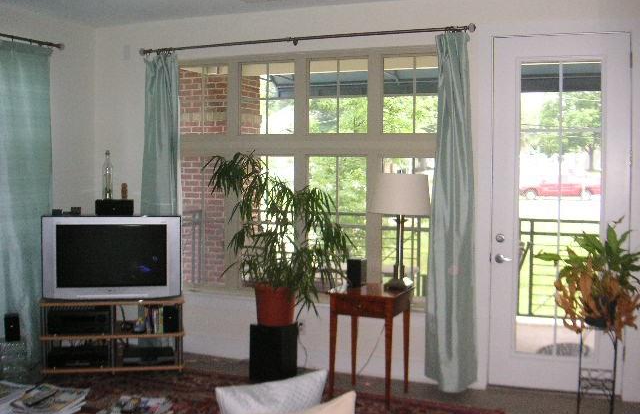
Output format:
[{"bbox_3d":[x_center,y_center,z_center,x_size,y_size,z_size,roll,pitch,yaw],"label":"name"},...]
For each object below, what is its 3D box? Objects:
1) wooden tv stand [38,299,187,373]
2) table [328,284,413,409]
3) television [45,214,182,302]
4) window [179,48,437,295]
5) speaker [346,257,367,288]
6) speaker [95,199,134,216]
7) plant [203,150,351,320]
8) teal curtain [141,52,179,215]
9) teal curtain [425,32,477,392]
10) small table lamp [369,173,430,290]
[{"bbox_3d":[-1.581,0.966,5.347,1.050,0.560,0.480,-1,4,-9],"label":"wooden tv stand"},{"bbox_3d":[0.342,0.929,4.619,0.460,0.740,0.430,2,4,21],"label":"table"},{"bbox_3d":[-1.601,0.365,5.423,1.010,0.628,0.560,-1,4,-9],"label":"television"},{"bbox_3d":[-0.091,-0.218,5.270,2.273,1.930,0.120,1,4,20],"label":"window"},{"bbox_3d":[0.260,0.454,4.735,0.105,0.195,0.125,2,4,21],"label":"speaker"},{"bbox_3d":[-1.543,0.002,5.146,0.285,0.116,0.130,0,4,-13],"label":"speaker"},{"bbox_3d":[-0.333,0.230,4.915,0.980,1.250,0.800,2,4,21],"label":"plant"},{"bbox_3d":[-1.340,-0.033,5.644,0.350,2.470,0.130,2,4,21],"label":"teal curtain"},{"bbox_3d":[0.924,0.043,4.763,0.357,2.460,0.140,1,4,20],"label":"teal curtain"},{"bbox_3d":[0.541,0.153,4.632,0.422,0.765,0.422,1,4,20],"label":"small table lamp"}]

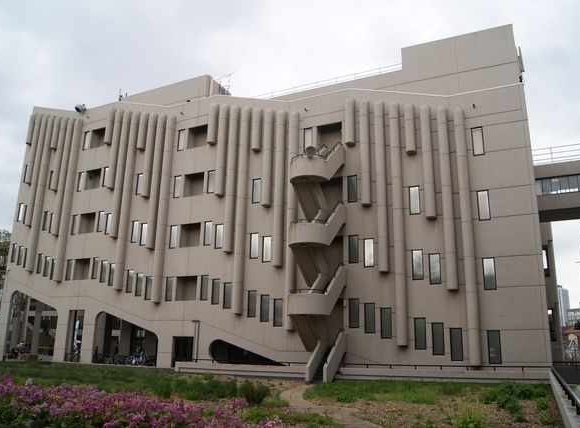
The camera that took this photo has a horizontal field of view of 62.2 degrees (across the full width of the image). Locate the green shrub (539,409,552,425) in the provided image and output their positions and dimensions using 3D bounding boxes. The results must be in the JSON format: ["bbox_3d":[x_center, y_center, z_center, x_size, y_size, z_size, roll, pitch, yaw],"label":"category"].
[{"bbox_3d":[5.425,4.300,10.200,0.310,0.340,0.310,-5,-15,25],"label":"green shrub"}]

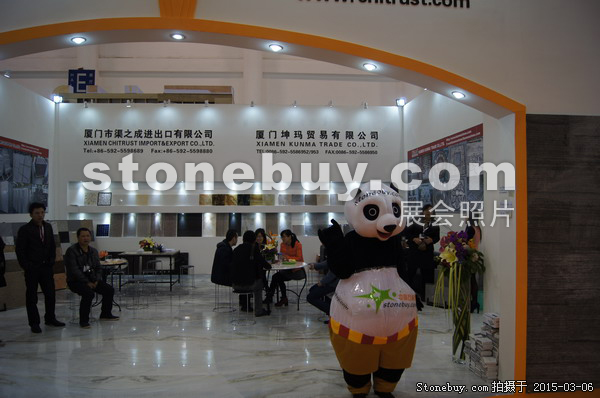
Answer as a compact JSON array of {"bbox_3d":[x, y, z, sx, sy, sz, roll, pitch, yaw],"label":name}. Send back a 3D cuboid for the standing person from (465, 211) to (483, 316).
[{"bbox_3d":[2.750,0.995,7.080,0.320,1.620,0.460,0,-1,6],"label":"standing person"}]

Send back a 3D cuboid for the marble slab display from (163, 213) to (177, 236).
[{"bbox_3d":[-3.232,0.640,11.145,0.310,0.600,0.025,0,-11,-4],"label":"marble slab display"}]

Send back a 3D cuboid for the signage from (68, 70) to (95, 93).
[{"bbox_3d":[-11.629,-6.223,24.000,1.400,1.380,0.100,0,-1,-4],"label":"signage"}]

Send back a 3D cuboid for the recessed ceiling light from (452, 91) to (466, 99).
[{"bbox_3d":[1.416,-0.924,4.000,0.125,0.040,0.125,20,-2,0],"label":"recessed ceiling light"}]

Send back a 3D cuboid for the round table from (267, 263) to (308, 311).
[{"bbox_3d":[-0.273,1.428,7.248,0.800,0.710,0.800,0,-1,-4],"label":"round table"}]

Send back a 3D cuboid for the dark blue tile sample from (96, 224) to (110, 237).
[{"bbox_3d":[-4.822,0.780,11.025,0.300,0.300,0.020,0,-8,-5],"label":"dark blue tile sample"}]

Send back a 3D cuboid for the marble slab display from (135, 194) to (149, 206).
[{"bbox_3d":[-3.910,0.030,11.120,0.300,0.300,0.020,0,-13,-5],"label":"marble slab display"}]

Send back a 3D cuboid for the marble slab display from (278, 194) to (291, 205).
[{"bbox_3d":[-0.378,0.034,10.945,0.300,0.280,0.025,0,-13,-4],"label":"marble slab display"}]

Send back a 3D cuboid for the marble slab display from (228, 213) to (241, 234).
[{"bbox_3d":[-1.635,0.654,11.299,0.300,0.590,0.020,0,-6,-5],"label":"marble slab display"}]

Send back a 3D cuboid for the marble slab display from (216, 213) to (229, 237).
[{"bbox_3d":[-1.939,0.645,11.241,0.310,0.600,0.025,0,-11,-4],"label":"marble slab display"}]

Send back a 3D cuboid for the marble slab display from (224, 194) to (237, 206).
[{"bbox_3d":[-1.656,0.034,10.862,0.300,0.280,0.025,0,-13,-4],"label":"marble slab display"}]

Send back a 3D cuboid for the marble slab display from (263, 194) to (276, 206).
[{"bbox_3d":[-0.754,0.035,11.101,0.300,0.300,0.025,0,-15,-4],"label":"marble slab display"}]

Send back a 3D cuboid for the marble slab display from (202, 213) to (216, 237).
[{"bbox_3d":[-2.265,0.651,11.246,0.300,0.590,0.020,0,-6,-5],"label":"marble slab display"}]

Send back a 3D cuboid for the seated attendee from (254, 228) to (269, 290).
[{"bbox_3d":[-0.653,1.167,7.926,0.480,1.280,0.750,0,-1,-6],"label":"seated attendee"}]

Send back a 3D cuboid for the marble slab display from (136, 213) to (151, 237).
[{"bbox_3d":[-3.779,0.638,10.904,0.300,0.590,0.025,0,-10,-4],"label":"marble slab display"}]

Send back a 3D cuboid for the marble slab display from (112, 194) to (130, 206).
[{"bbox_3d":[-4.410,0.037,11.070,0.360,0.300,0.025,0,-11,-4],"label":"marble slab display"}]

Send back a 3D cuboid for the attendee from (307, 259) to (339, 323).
[{"bbox_3d":[0.440,1.130,6.650,0.750,1.330,0.550,0,-2,18],"label":"attendee"}]

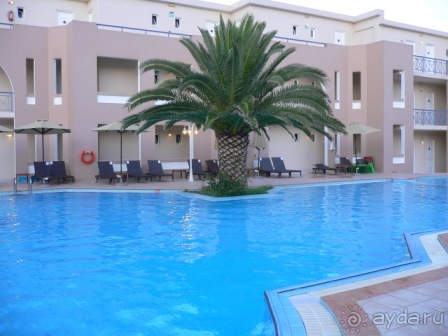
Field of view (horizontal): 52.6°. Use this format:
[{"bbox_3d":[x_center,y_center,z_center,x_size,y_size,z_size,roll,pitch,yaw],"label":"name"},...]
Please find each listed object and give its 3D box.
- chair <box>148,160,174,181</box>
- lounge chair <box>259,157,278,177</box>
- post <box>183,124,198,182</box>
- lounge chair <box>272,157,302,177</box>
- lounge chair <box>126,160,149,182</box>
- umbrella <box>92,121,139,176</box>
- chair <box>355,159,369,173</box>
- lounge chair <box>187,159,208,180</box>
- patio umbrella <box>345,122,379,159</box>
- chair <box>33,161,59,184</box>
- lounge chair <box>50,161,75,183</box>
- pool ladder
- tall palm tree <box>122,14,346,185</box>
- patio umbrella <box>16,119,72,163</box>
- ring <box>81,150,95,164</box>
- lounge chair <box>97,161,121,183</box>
[{"bbox_3d":[-3.160,0.107,21.980,0.670,0.980,1.950,-2,3,-29],"label":"chair"},{"bbox_3d":[2.388,-0.060,21.784,0.680,0.930,1.900,-2,2,-29],"label":"lounge chair"},{"bbox_3d":[-1.461,-0.656,20.056,0.700,2.530,0.650,0,2,0],"label":"post"},{"bbox_3d":[2.922,-0.056,21.784,0.680,0.930,1.900,-2,2,-29],"label":"lounge chair"},{"bbox_3d":[-3.775,0.156,20.084,0.680,0.930,1.900,-2,2,-29],"label":"lounge chair"},{"bbox_3d":[-4.264,-0.617,18.754,2.400,2.630,2.400,0,2,0],"label":"umbrella"},{"bbox_3d":[8.350,-0.100,27.000,0.670,0.860,1.750,-1,2,-10],"label":"chair"},{"bbox_3d":[-1.220,0.060,22.970,0.670,0.980,1.950,-2,3,-29],"label":"lounge chair"},{"bbox_3d":[6.837,-1.044,23.454,2.500,2.650,2.500,0,2,0],"label":"patio umbrella"},{"bbox_3d":[-7.627,0.208,19.384,0.680,0.930,1.900,-2,2,-29],"label":"chair"},{"bbox_3d":[-7.020,0.203,19.484,0.680,0.930,1.900,-2,2,-29],"label":"lounge chair"},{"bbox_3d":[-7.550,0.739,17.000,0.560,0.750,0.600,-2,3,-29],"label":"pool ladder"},{"bbox_3d":[0.319,-2.399,16.291,8.000,6.250,7.800,0,2,0],"label":"tall palm tree"},{"bbox_3d":[-7.401,-0.612,18.553,2.400,2.680,2.400,0,2,0],"label":"patio umbrella"},{"bbox_3d":[-6.705,-0.517,22.300,0.710,0.710,0.110,-2,3,-29],"label":"ring"},{"bbox_3d":[-4.886,0.199,19.384,0.680,0.930,1.900,-2,2,-29],"label":"lounge chair"}]

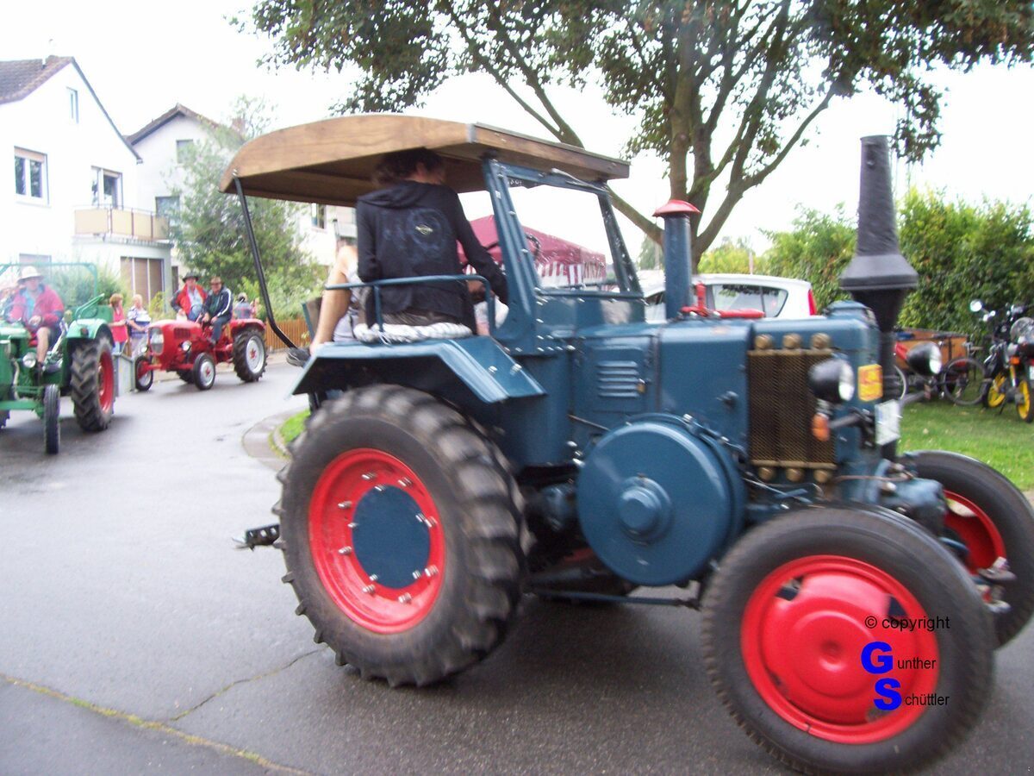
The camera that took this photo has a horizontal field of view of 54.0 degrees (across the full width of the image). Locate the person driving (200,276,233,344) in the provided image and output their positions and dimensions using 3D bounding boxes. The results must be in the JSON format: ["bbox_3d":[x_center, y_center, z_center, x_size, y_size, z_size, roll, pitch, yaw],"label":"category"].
[{"bbox_3d":[-5.884,-1.528,19.900,0.550,1.330,0.750,-1,4,13],"label":"person driving"}]

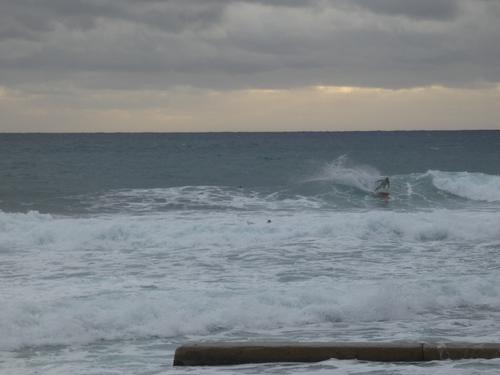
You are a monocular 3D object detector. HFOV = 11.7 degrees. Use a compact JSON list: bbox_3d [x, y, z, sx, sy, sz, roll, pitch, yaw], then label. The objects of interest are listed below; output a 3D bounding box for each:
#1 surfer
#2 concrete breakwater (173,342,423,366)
[{"bbox_3d":[10.880,-0.098,200.000,1.000,1.500,0.850,1,2,35],"label":"surfer"},{"bbox_3d":[1.129,3.970,58.000,5.900,0.480,1.100,0,1,6],"label":"concrete breakwater"}]

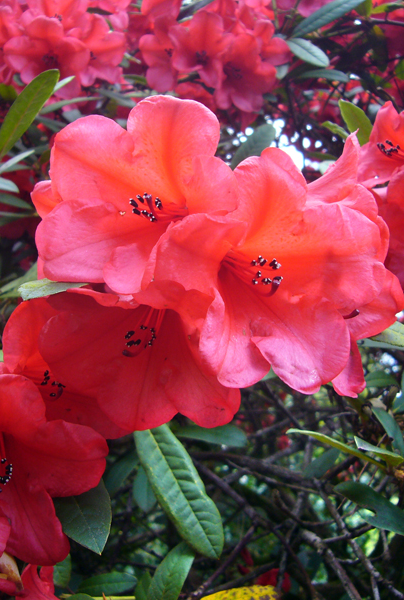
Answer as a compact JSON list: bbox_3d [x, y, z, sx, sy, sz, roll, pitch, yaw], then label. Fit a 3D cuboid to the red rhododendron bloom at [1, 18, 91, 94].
[{"bbox_3d":[-0.196,-0.309,0.826,0.098,0.098,0.071,0,15,-5],"label":"red rhododendron bloom"}]

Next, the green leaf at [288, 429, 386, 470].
[{"bbox_3d":[0.115,0.127,0.550,0.092,0.014,0.028,22,-7,-12],"label":"green leaf"}]

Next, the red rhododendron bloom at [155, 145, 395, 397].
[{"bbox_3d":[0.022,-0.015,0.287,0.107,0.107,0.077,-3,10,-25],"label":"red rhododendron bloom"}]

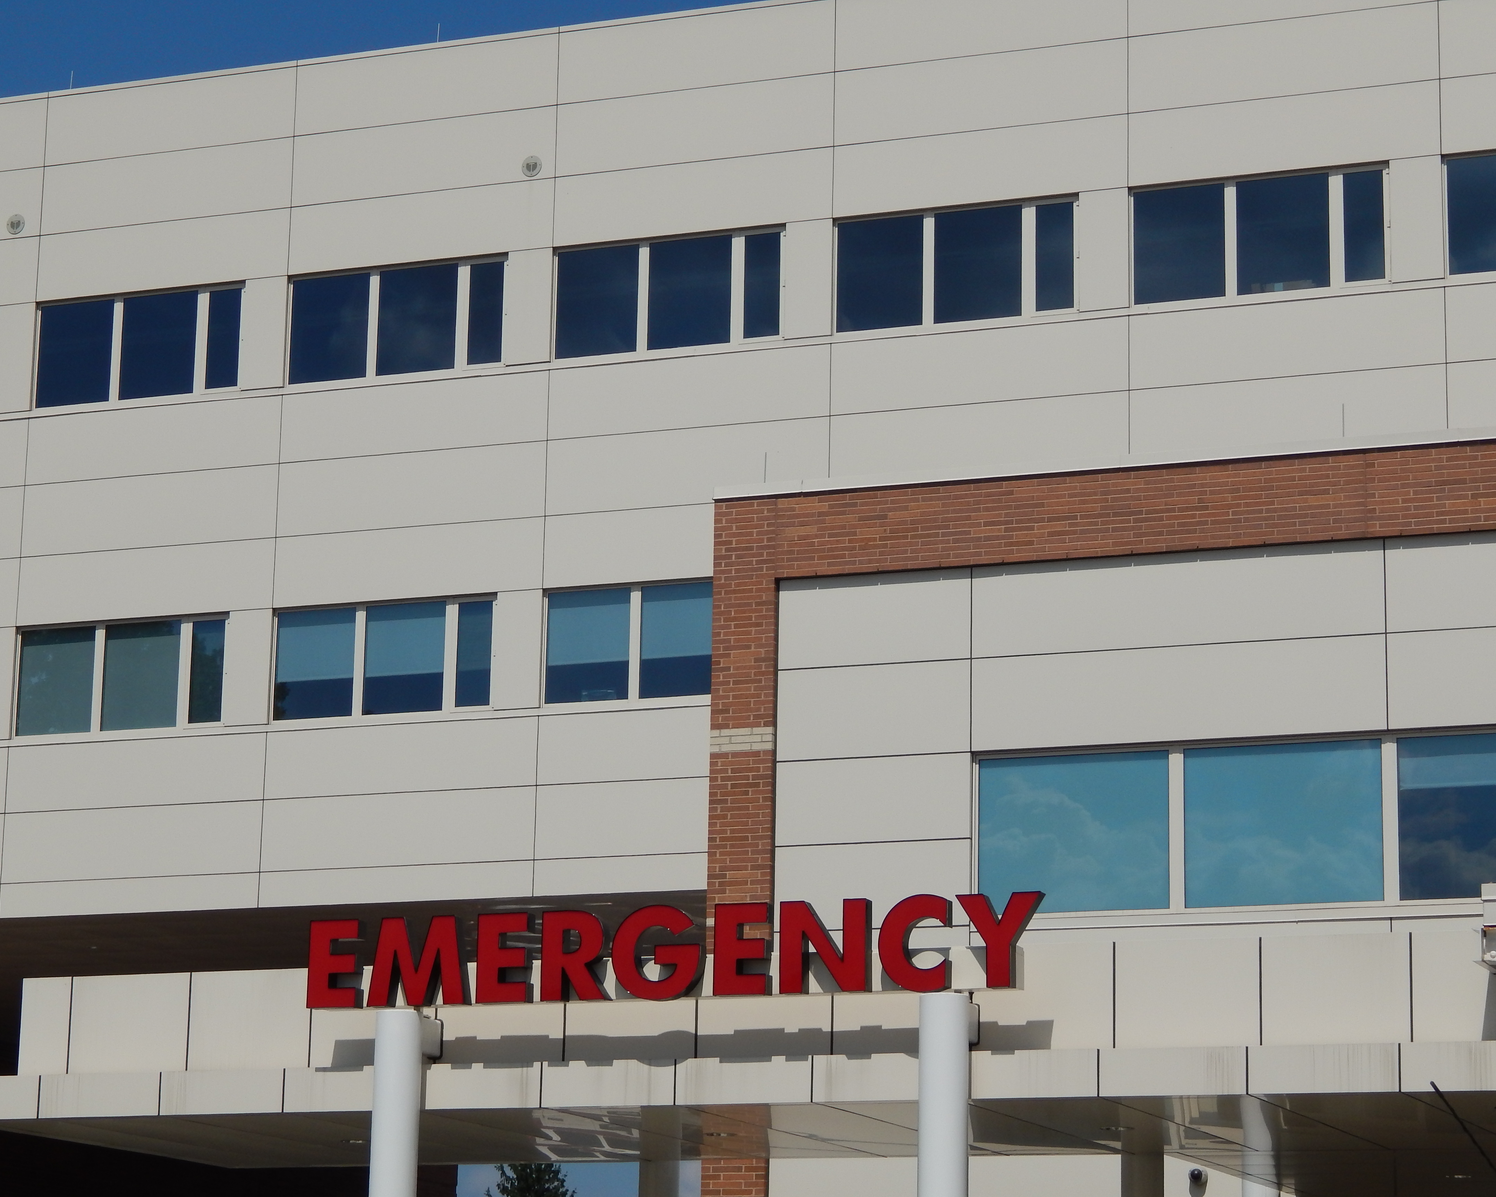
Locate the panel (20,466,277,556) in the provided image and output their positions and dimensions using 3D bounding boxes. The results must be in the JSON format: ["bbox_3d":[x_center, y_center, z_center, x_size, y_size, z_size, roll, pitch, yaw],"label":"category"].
[{"bbox_3d":[-7.843,-1.126,52.080,3.790,0.973,0.120,-4,-14,21],"label":"panel"}]

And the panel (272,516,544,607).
[{"bbox_3d":[-4.303,-0.440,50.249,3.775,0.937,0.100,-4,-14,21],"label":"panel"}]

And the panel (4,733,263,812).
[{"bbox_3d":[-7.912,2.271,51.305,3.800,0.872,0.100,-4,-14,21],"label":"panel"}]

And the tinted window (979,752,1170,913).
[{"bbox_3d":[2.938,2.120,35.687,1.789,1.386,0.080,-4,-14,21],"label":"tinted window"}]

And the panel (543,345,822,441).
[{"bbox_3d":[-0.755,-2.579,49.934,3.790,0.911,0.100,-4,-14,21],"label":"panel"}]

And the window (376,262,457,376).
[{"bbox_3d":[-4.149,-3.498,49.994,1.085,1.375,0.080,-4,-14,21],"label":"window"}]

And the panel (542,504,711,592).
[{"bbox_3d":[-0.767,-0.686,49.145,3.800,0.927,0.100,-4,-14,21],"label":"panel"}]

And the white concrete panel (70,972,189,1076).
[{"bbox_3d":[-5.195,3.619,33.450,1.147,0.870,0.100,-4,-14,21],"label":"white concrete panel"}]

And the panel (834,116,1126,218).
[{"bbox_3d":[2.871,-5.308,48.951,3.821,0.940,0.100,-4,-14,21],"label":"panel"}]

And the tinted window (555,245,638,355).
[{"bbox_3d":[-1.895,-3.746,50.110,1.123,1.406,0.060,-4,-14,21],"label":"tinted window"}]

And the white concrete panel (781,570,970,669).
[{"bbox_3d":[1.191,0.204,36.785,1.840,0.829,0.100,-4,-14,21],"label":"white concrete panel"}]

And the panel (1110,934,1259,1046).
[{"bbox_3d":[3.269,2.949,29.347,1.094,0.834,0.100,-4,-14,21],"label":"panel"}]

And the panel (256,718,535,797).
[{"bbox_3d":[-4.349,2.008,49.689,3.775,0.880,0.100,-4,-14,21],"label":"panel"}]

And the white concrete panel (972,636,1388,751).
[{"bbox_3d":[3.725,0.836,34.393,3.698,0.824,0.100,-4,-14,21],"label":"white concrete panel"}]

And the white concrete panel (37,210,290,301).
[{"bbox_3d":[-7.784,-4.556,52.871,3.800,0.930,0.100,-4,-14,21],"label":"white concrete panel"}]

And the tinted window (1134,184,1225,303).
[{"bbox_3d":[5.209,-4.242,47.672,1.126,1.410,0.100,-4,-14,21],"label":"tinted window"}]

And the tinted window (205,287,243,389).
[{"bbox_3d":[-6.872,-3.402,52.020,0.480,1.333,0.060,-4,-14,21],"label":"tinted window"}]

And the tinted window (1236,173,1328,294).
[{"bbox_3d":[6.368,-4.334,47.203,1.103,1.395,0.100,-4,-14,21],"label":"tinted window"}]

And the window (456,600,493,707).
[{"bbox_3d":[-3.340,0.698,48.678,0.461,1.301,0.080,-4,-14,21],"label":"window"}]

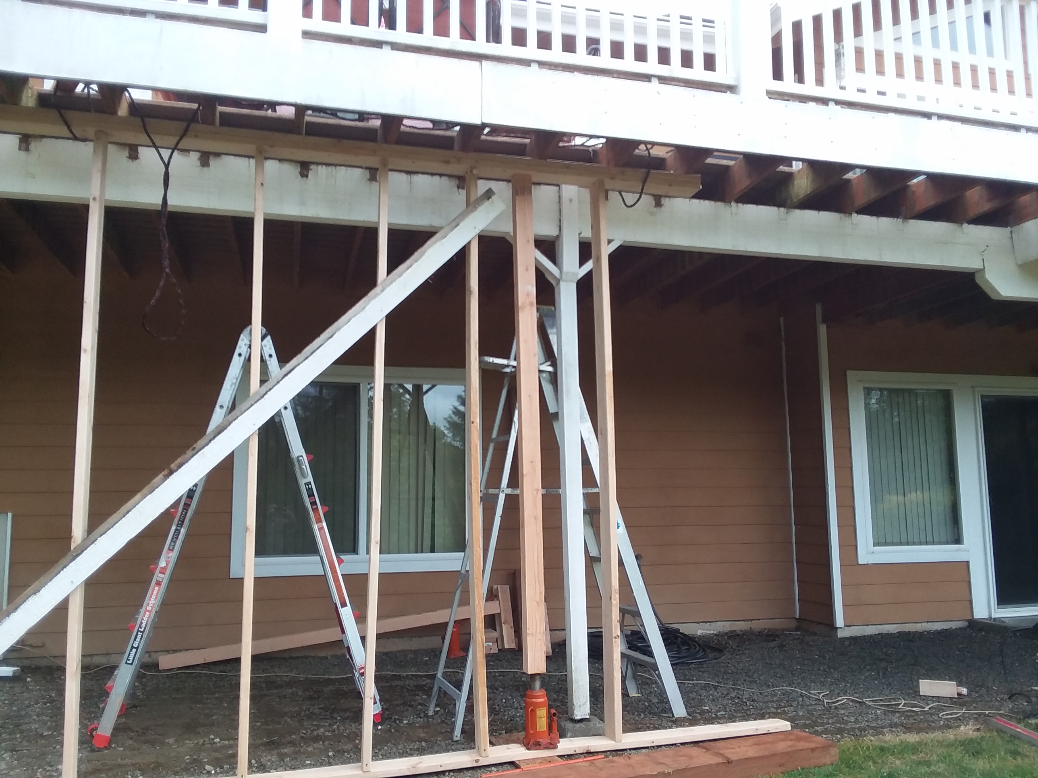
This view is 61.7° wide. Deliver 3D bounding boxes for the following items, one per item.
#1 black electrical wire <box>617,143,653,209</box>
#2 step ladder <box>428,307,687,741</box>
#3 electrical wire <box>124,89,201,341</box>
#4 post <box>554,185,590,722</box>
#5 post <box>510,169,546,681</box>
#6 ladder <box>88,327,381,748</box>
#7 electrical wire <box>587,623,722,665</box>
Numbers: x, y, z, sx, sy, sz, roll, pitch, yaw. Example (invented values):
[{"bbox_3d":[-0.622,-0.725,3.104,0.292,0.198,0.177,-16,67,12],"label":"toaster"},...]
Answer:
[{"bbox_3d":[0.599,-1.097,4.572,0.138,0.259,0.243,1,-7,-17],"label":"black electrical wire"},{"bbox_3d":[0.194,0.688,5.014,1.304,2.306,0.591,1,-7,-17],"label":"step ladder"},{"bbox_3d":[-1.522,-0.737,3.680,0.316,1.089,0.121,1,-7,-17],"label":"electrical wire"},{"bbox_3d":[0.283,0.281,4.604,0.091,2.807,0.091,1,-7,-17],"label":"post"},{"bbox_3d":[0.042,0.136,4.312,0.088,2.457,0.089,1,-7,-17],"label":"post"},{"bbox_3d":[-1.581,0.769,5.055,1.462,2.205,0.705,1,-7,-17],"label":"ladder"},{"bbox_3d":[1.013,1.964,6.798,1.093,0.182,0.992,1,-7,-17],"label":"electrical wire"}]

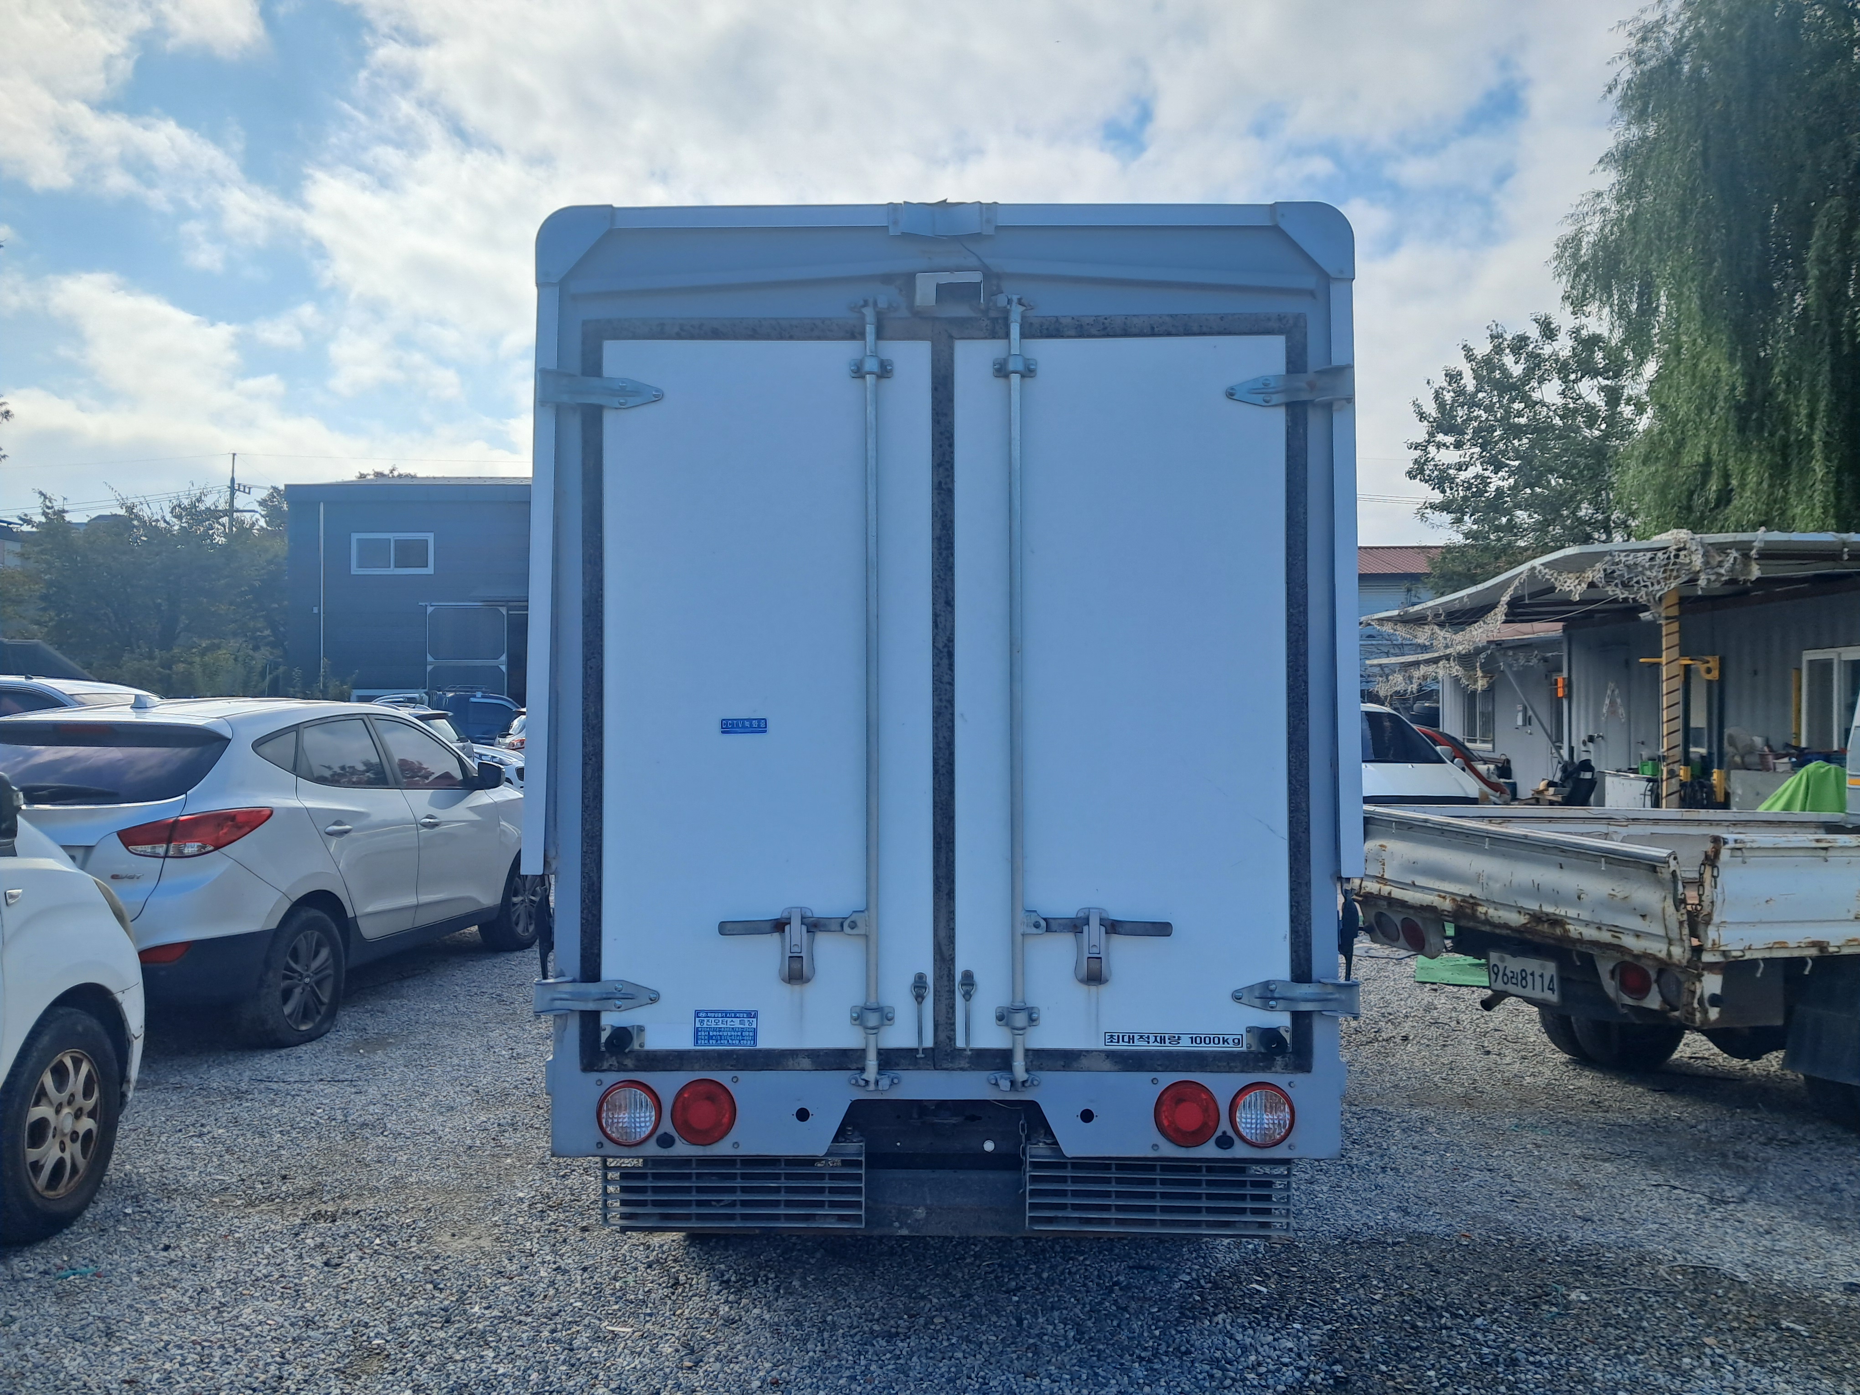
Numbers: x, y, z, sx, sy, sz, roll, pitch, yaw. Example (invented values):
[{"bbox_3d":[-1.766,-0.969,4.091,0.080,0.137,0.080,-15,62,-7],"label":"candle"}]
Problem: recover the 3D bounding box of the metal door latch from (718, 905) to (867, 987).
[{"bbox_3d":[-0.293,0.528,3.107,0.308,0.163,0.050,0,-1,1],"label":"metal door latch"}]

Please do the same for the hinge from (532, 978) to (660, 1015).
[{"bbox_3d":[-0.705,0.630,3.060,0.268,0.080,0.050,0,-1,0],"label":"hinge"}]

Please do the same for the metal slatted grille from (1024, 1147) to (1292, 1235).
[{"bbox_3d":[0.496,1.067,3.170,0.571,0.186,0.060,0,-1,1],"label":"metal slatted grille"}]

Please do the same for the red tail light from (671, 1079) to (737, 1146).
[{"bbox_3d":[-0.482,0.888,3.126,0.139,0.141,0.045,0,-1,1],"label":"red tail light"}]

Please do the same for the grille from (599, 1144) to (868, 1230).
[{"bbox_3d":[-0.426,1.066,3.189,0.573,0.184,0.060,0,-1,1],"label":"grille"}]

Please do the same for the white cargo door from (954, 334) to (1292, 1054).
[{"bbox_3d":[0.415,-0.007,3.152,0.717,1.539,0.060,0,-1,1],"label":"white cargo door"}]

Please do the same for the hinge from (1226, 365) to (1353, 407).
[{"bbox_3d":[0.766,-0.664,3.090,0.270,0.088,0.050,0,-1,0],"label":"hinge"}]

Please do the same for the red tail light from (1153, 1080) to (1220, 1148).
[{"bbox_3d":[0.542,0.880,3.065,0.140,0.140,0.045,0,-1,0],"label":"red tail light"}]

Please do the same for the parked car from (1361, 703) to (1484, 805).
[{"bbox_3d":[5.100,0.950,17.200,1.820,1.700,4.550,0,-1,-3],"label":"parked car"}]

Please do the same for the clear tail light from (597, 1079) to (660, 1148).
[{"bbox_3d":[-0.637,0.880,3.065,0.138,0.138,0.045,0,-1,0],"label":"clear tail light"}]

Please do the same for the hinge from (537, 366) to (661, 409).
[{"bbox_3d":[-0.704,-0.659,3.090,0.270,0.088,0.050,0,-1,0],"label":"hinge"}]

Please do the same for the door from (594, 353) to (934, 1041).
[{"bbox_3d":[-0.351,-0.003,3.168,0.715,1.539,0.060,0,-1,1],"label":"door"}]

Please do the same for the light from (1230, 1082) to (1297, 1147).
[{"bbox_3d":[0.706,0.888,3.101,0.136,0.137,0.045,0,-1,1],"label":"light"}]

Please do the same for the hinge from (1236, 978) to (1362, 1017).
[{"bbox_3d":[0.774,0.633,3.060,0.268,0.080,0.050,0,-1,0],"label":"hinge"}]

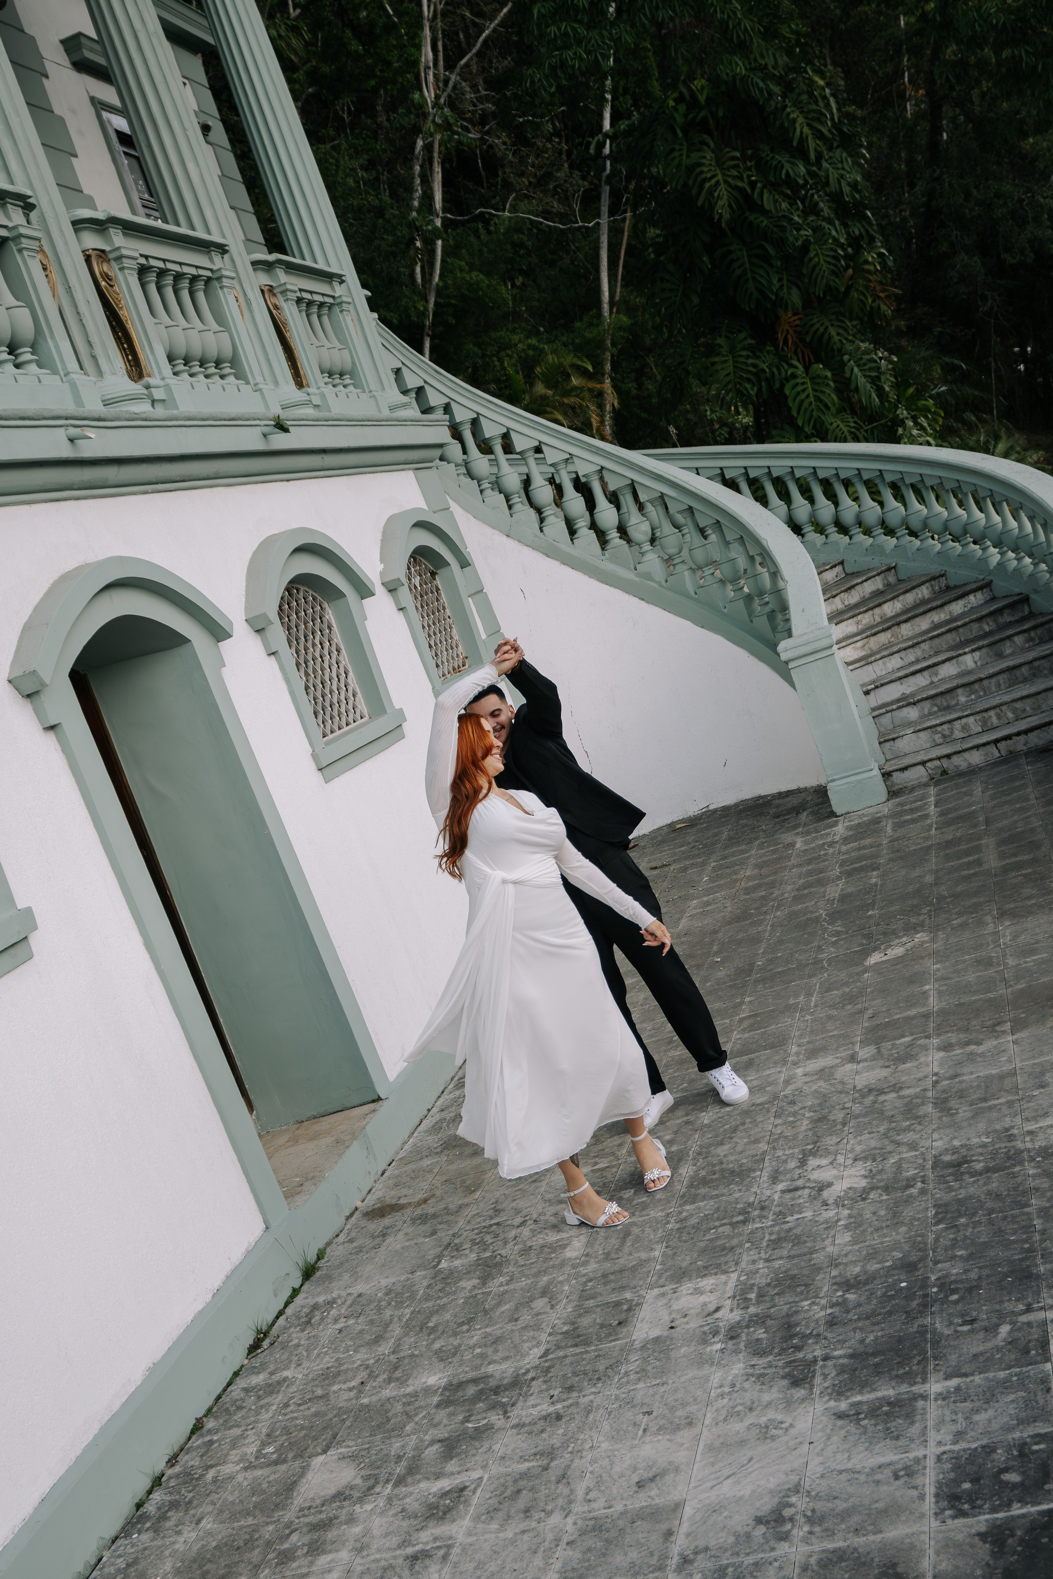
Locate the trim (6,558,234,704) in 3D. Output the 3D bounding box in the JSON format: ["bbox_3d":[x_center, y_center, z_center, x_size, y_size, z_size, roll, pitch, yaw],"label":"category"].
[{"bbox_3d":[-1.408,-0.617,5.975,0.110,0.385,1.530,-18,7,16],"label":"trim"}]

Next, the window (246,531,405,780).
[{"bbox_3d":[-0.888,-0.656,7.726,0.110,1.080,1.400,-18,7,16],"label":"window"}]

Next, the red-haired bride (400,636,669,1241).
[{"bbox_3d":[-0.026,0.470,5.322,0.830,1.780,0.570,-14,9,39],"label":"red-haired bride"}]

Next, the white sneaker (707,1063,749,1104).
[{"bbox_3d":[0.698,1.012,6.019,0.107,0.115,0.290,-20,7,-1],"label":"white sneaker"}]

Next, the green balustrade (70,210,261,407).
[{"bbox_3d":[-1.485,-1.956,7.276,0.240,0.840,1.220,-18,7,16],"label":"green balustrade"}]

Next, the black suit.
[{"bbox_3d":[0.219,0.320,5.749,0.600,1.580,0.580,-16,8,26],"label":"black suit"}]

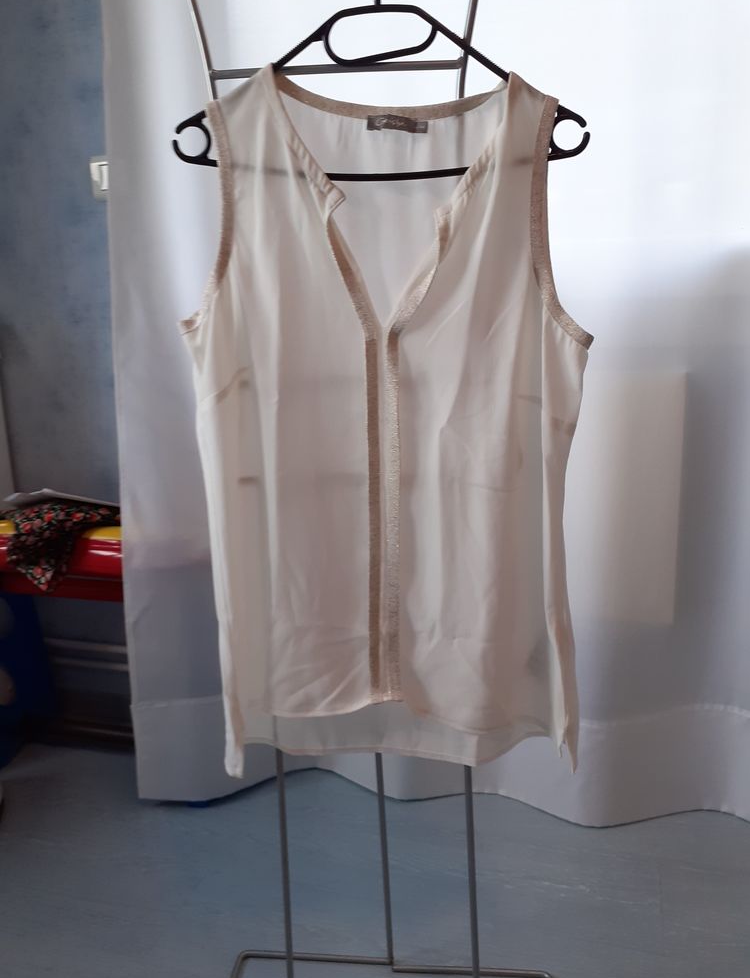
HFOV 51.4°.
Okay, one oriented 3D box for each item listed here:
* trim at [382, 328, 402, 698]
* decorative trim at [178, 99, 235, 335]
[{"bbox_3d":[0.018,0.024,0.800,0.018,0.380,0.012,0,5,3],"label":"trim"},{"bbox_3d":[-0.171,-0.275,0.790,0.058,0.240,0.040,0,5,3],"label":"decorative trim"}]

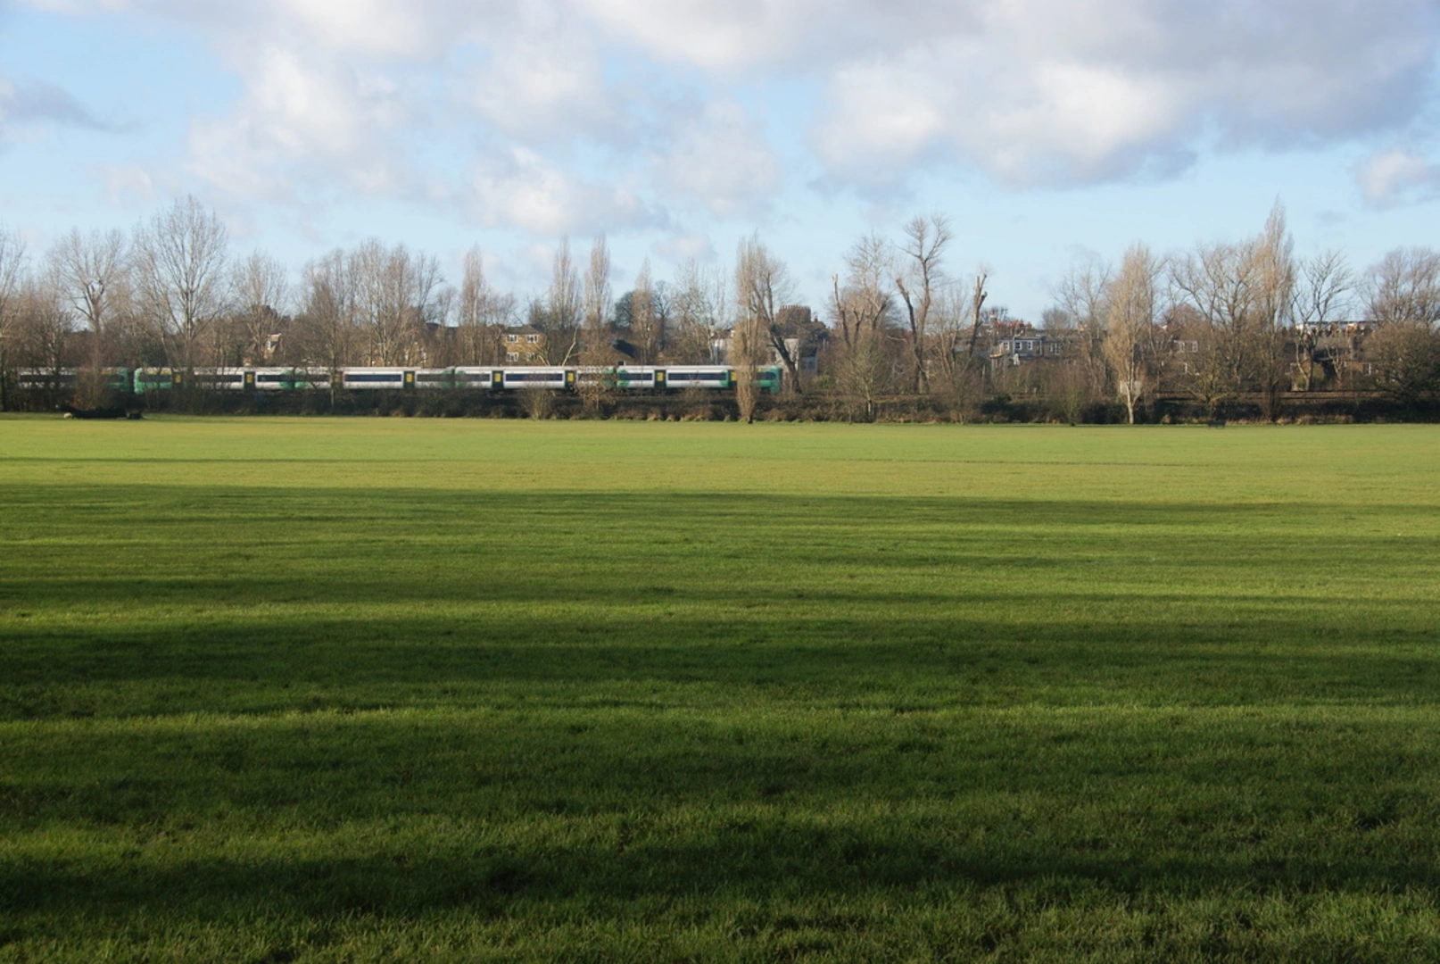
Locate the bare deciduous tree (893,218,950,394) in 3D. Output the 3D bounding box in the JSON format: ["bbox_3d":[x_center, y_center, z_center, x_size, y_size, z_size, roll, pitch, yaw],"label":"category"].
[{"bbox_3d":[25.520,-22.400,302.000,7.070,22.470,7.070,0,2,0],"label":"bare deciduous tree"}]

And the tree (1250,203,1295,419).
[{"bbox_3d":[62.137,-19.334,270.000,5.057,25.021,4.905,0,2,0],"label":"tree"}]

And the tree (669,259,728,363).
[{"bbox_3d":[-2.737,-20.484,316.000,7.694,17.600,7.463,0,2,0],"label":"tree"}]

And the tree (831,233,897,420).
[{"bbox_3d":[17.140,-18.470,286.000,7.900,22.220,7.900,0,2,0],"label":"tree"}]

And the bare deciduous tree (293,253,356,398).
[{"bbox_3d":[-47.168,-18.470,287.000,7.391,18.671,7.169,0,2,0],"label":"bare deciduous tree"}]

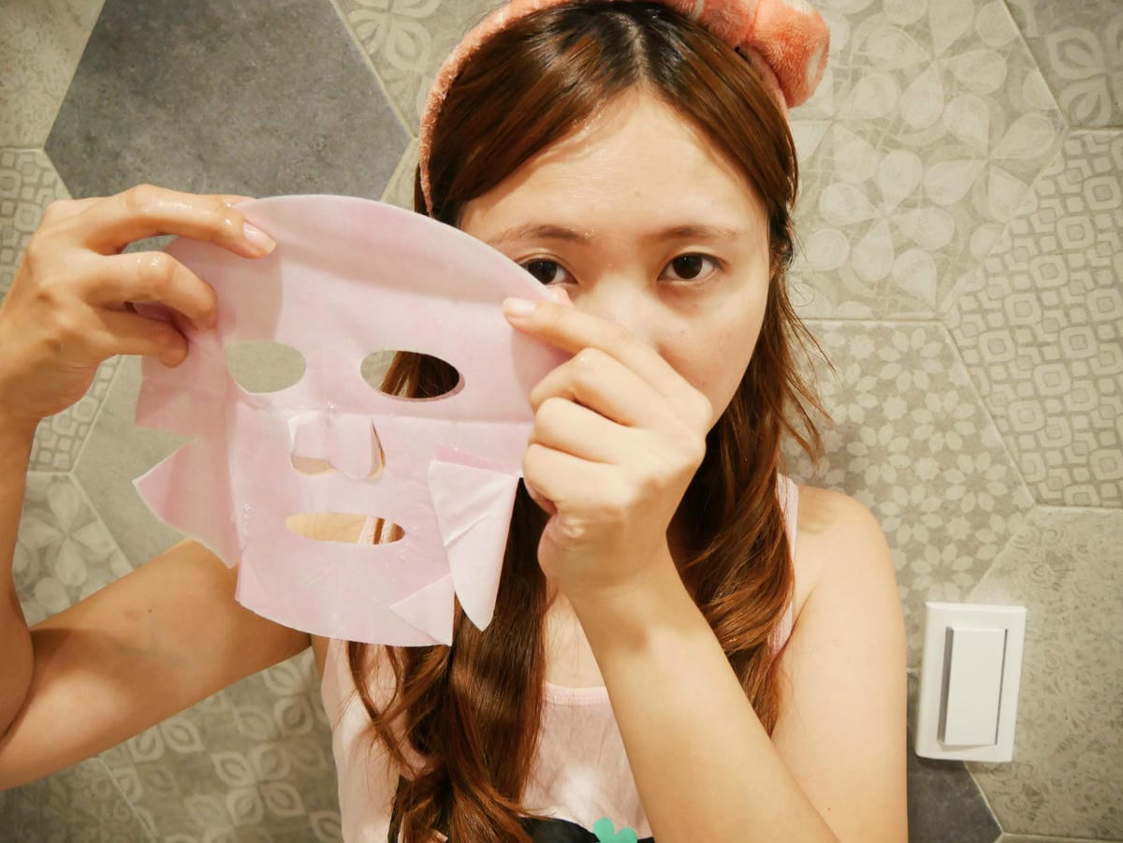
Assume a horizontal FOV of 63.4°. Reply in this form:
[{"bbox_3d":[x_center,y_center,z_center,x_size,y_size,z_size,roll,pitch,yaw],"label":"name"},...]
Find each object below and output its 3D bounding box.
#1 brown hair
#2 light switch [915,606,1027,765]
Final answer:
[{"bbox_3d":[0.017,0.010,0.479,0.240,0.430,0.200,1,10,4],"label":"brown hair"},{"bbox_3d":[0.303,0.196,0.671,0.071,0.120,0.016,1,10,8],"label":"light switch"}]

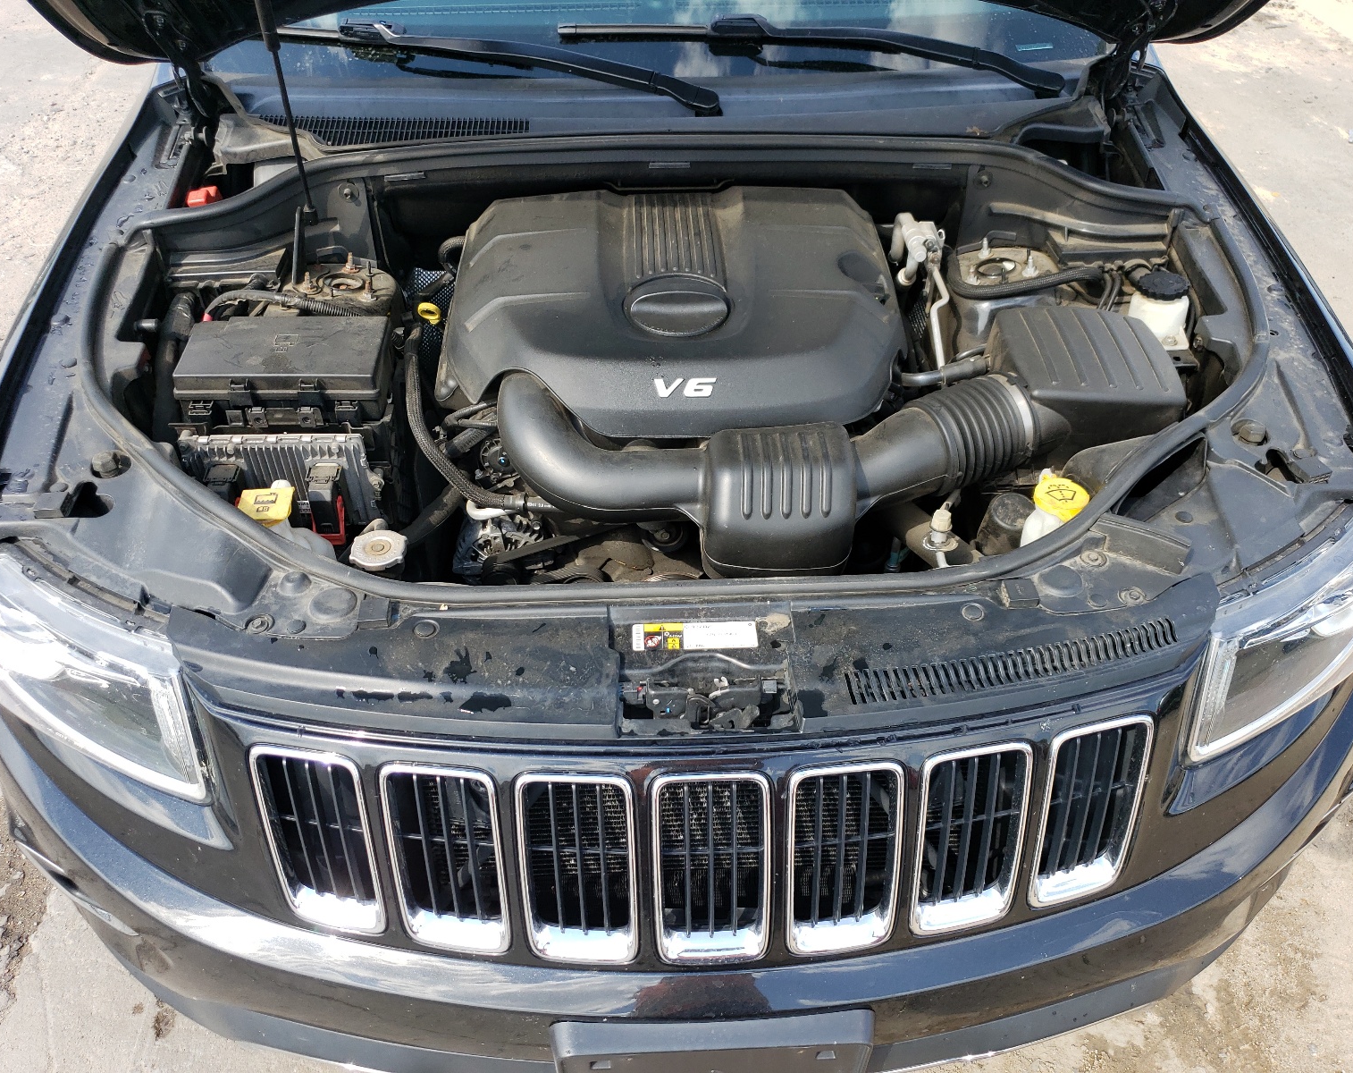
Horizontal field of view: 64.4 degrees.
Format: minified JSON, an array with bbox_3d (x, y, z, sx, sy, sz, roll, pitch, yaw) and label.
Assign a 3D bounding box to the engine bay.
[{"bbox_3d":[0.008,-0.132,1.531,1.420,0.450,0.840,-2,41,-2],"label":"engine bay"}]

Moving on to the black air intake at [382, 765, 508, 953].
[{"bbox_3d":[-0.218,0.298,1.043,0.112,0.215,0.050,5,25,5],"label":"black air intake"}]

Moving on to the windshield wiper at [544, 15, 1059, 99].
[{"bbox_3d":[0.209,-0.783,1.720,0.816,0.065,0.075,9,55,5],"label":"windshield wiper"}]

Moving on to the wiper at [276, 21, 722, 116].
[{"bbox_3d":[-0.344,-0.765,1.717,0.855,0.065,0.075,11,56,6],"label":"wiper"}]

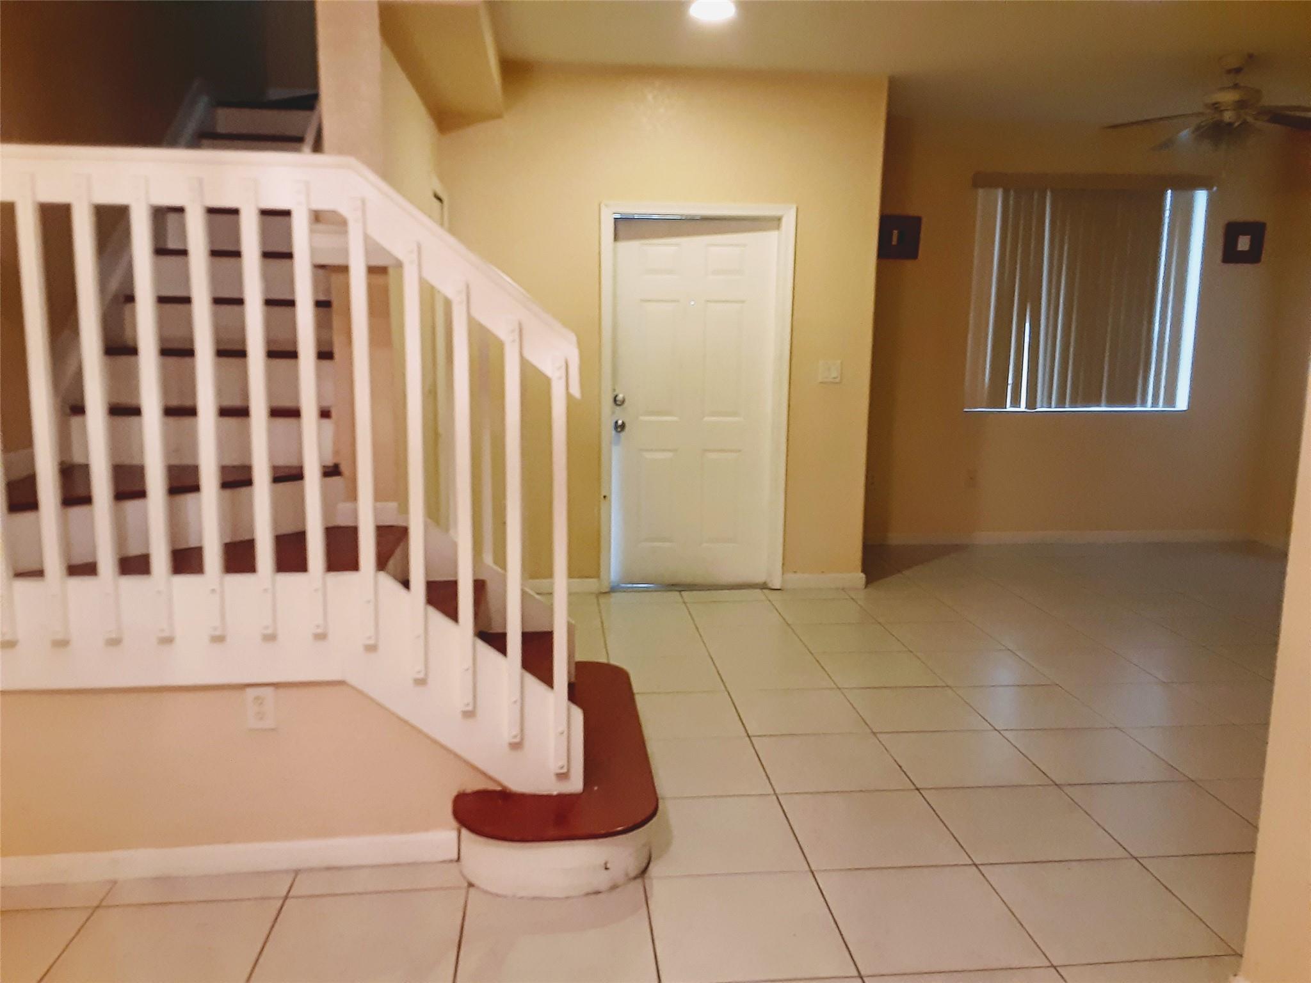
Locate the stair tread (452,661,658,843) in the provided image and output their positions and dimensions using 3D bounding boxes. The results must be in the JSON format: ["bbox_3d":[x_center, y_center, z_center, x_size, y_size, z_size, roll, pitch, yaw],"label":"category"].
[{"bbox_3d":[-0.309,0.770,3.218,0.558,0.033,1.332,0,9,-5],"label":"stair tread"}]

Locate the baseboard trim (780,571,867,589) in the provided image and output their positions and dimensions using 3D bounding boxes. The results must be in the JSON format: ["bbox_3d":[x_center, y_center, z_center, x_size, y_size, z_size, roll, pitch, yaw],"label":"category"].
[{"bbox_3d":[0.954,0.506,5.781,0.481,0.091,0.020,0,9,-5],"label":"baseboard trim"}]

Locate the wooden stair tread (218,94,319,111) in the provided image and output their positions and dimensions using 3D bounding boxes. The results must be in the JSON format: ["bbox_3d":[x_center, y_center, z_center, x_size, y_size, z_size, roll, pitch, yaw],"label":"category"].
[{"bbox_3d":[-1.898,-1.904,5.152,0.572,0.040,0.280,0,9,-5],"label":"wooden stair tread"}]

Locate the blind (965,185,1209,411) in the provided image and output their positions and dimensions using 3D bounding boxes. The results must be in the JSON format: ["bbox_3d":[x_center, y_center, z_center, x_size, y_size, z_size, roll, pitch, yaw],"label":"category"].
[{"bbox_3d":[2.882,-1.288,6.862,1.596,1.510,0.100,0,9,-5],"label":"blind"}]

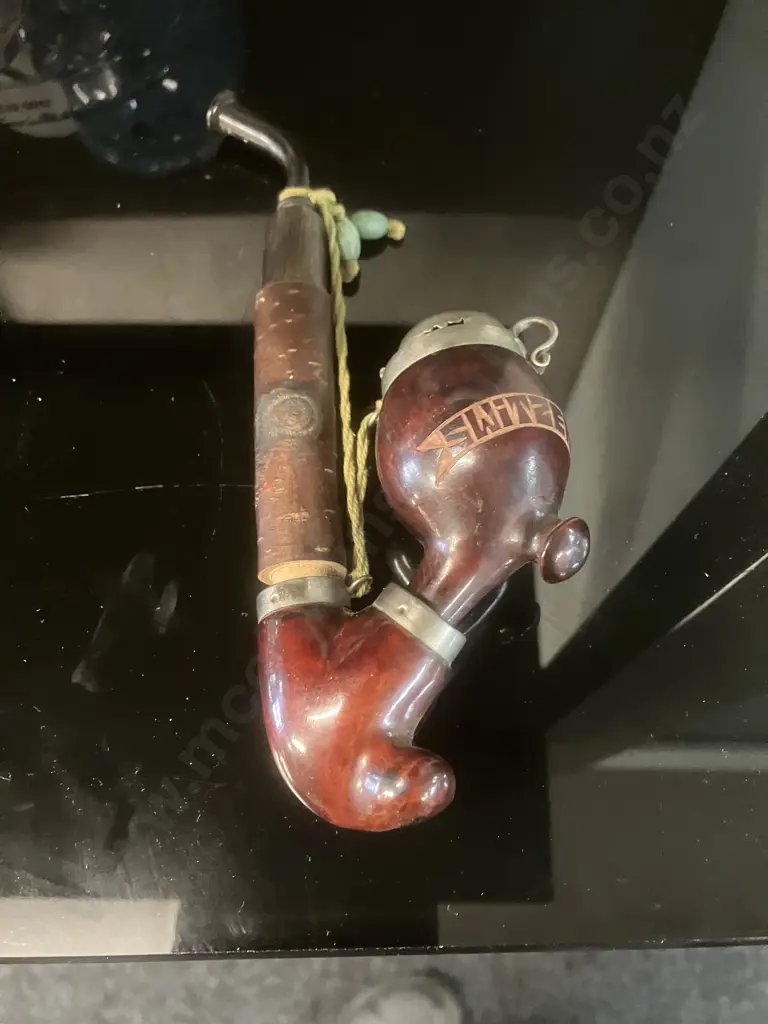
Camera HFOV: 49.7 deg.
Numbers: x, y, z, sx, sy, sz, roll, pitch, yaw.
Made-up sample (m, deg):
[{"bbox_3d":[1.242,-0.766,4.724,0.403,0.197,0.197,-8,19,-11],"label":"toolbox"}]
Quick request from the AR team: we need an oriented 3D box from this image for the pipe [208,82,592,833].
[{"bbox_3d":[-0.003,-0.040,0.232,0.103,0.051,0.241,-7,69,7],"label":"pipe"}]

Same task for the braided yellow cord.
[{"bbox_3d":[-0.014,-0.042,0.242,0.025,0.018,0.141,-6,70,-2],"label":"braided yellow cord"}]

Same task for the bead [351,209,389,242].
[{"bbox_3d":[-0.005,-0.099,0.285,0.014,0.010,0.010,8,66,-5],"label":"bead"}]

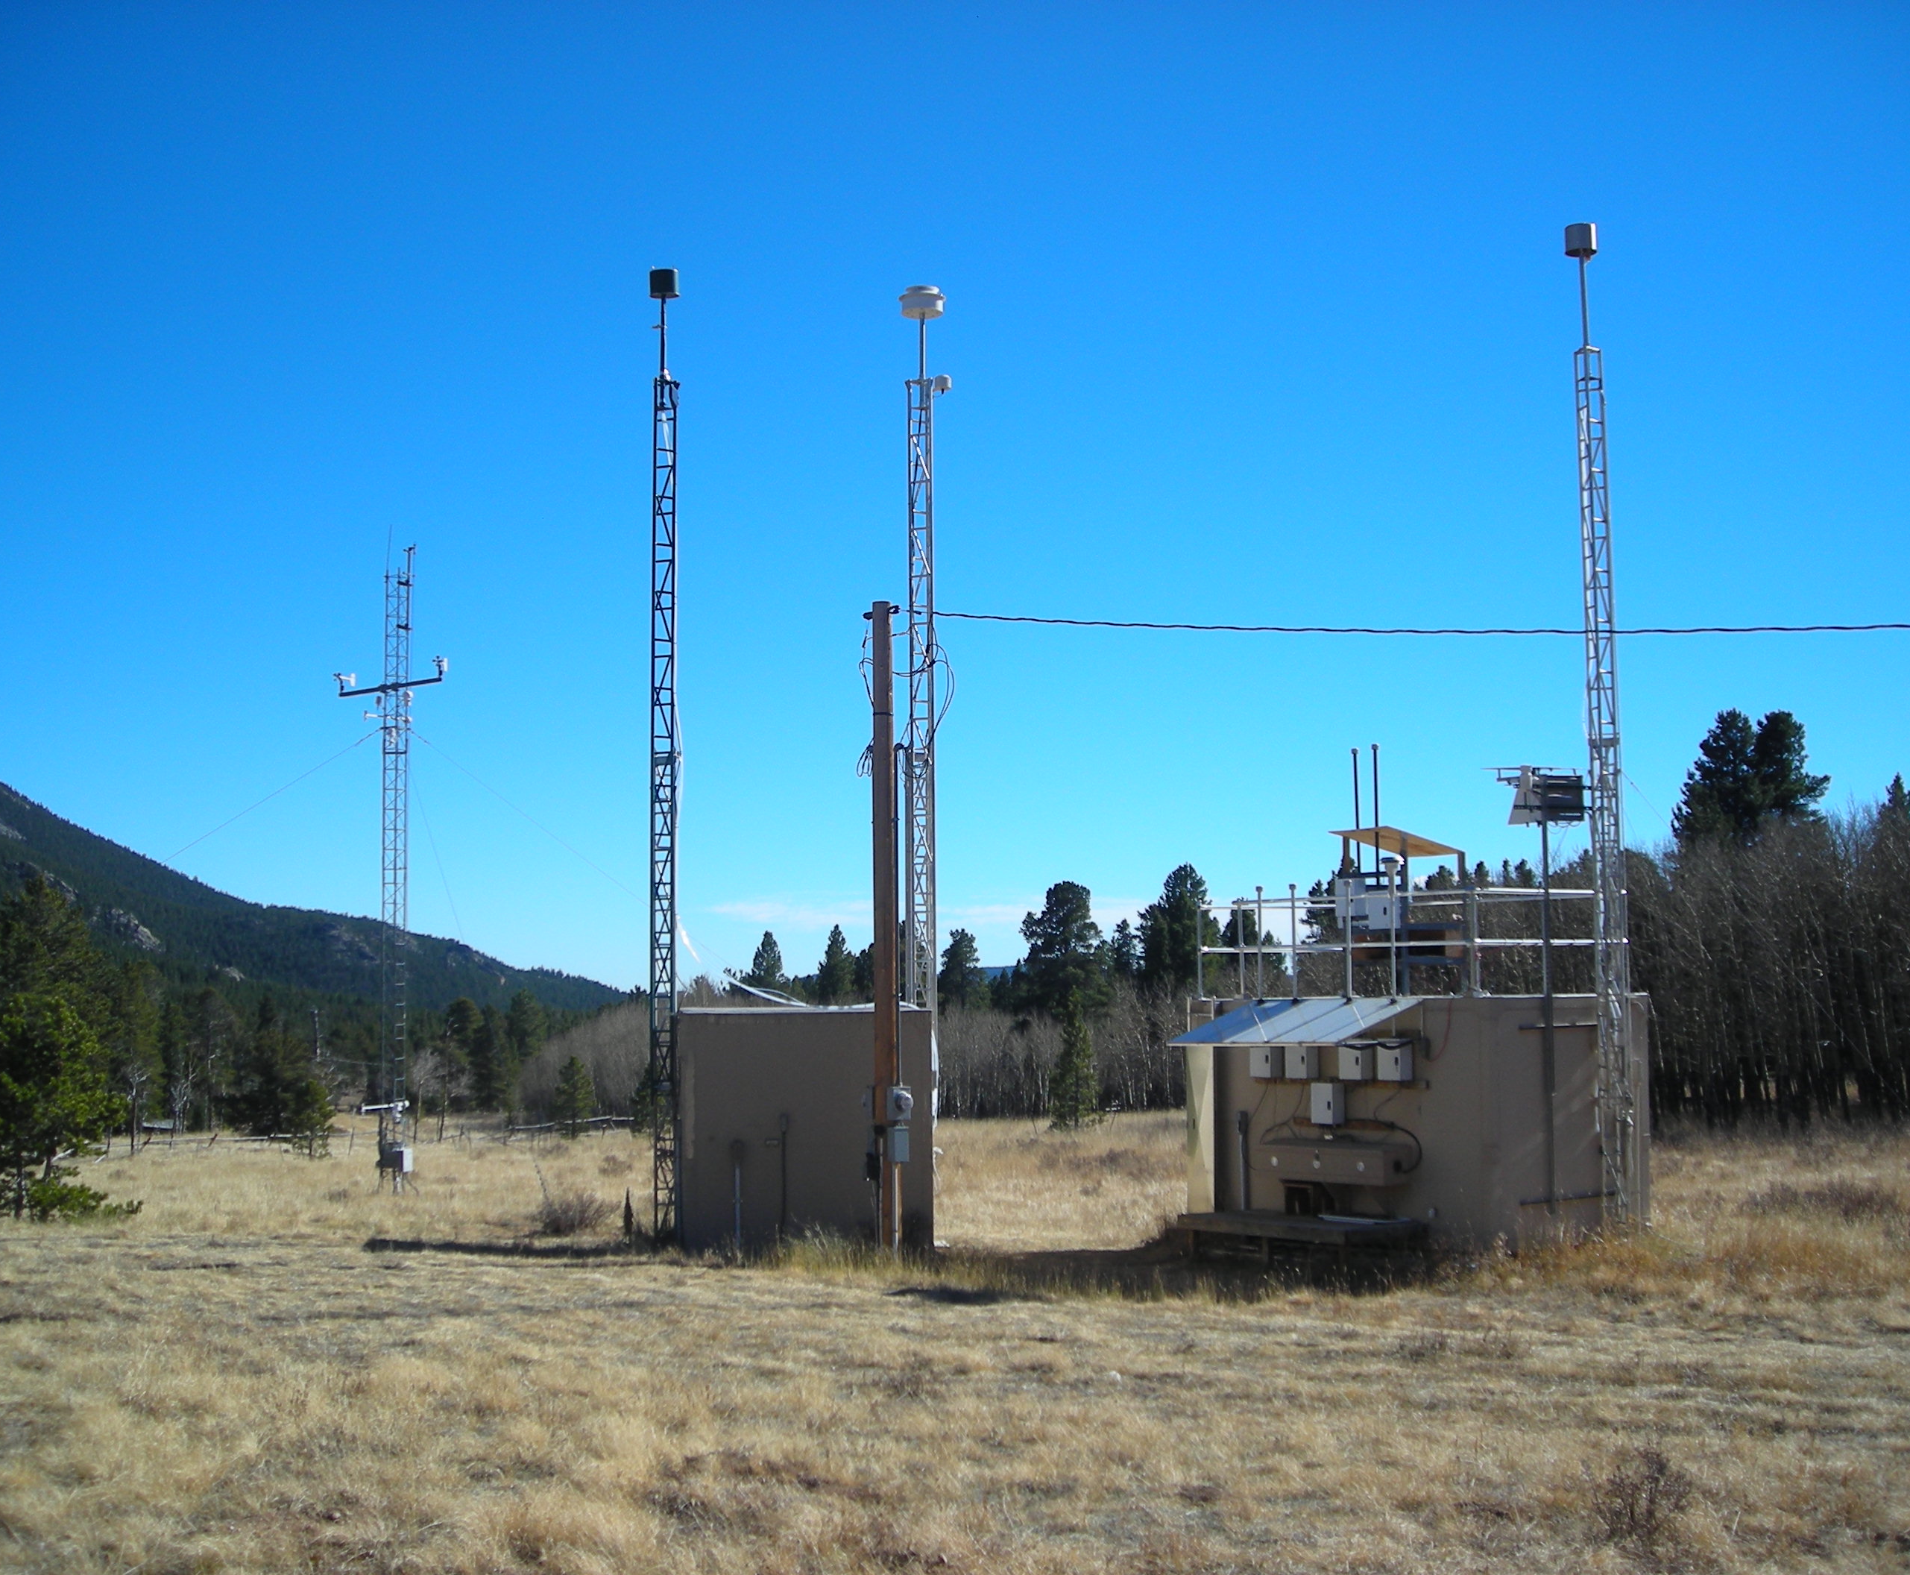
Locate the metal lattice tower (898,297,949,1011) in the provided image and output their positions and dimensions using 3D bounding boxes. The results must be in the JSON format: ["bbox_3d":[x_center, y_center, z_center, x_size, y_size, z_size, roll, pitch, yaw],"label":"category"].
[{"bbox_3d":[-0.322,-0.349,23.853,0.500,9.950,0.460,0,-5,-1],"label":"metal lattice tower"}]

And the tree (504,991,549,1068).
[{"bbox_3d":[-25.258,15.497,135.323,2.800,7.180,2.800,-1,-5,0],"label":"tree"}]

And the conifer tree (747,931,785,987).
[{"bbox_3d":[-12.692,15.532,155.526,3.000,11.680,3.000,-1,-5,0],"label":"conifer tree"}]

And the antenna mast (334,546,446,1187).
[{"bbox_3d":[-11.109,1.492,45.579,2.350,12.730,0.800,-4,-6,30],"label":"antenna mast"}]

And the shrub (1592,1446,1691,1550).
[{"bbox_3d":[2.231,2.303,7.509,0.320,0.310,0.310,-2,-5,16],"label":"shrub"}]

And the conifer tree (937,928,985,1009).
[{"bbox_3d":[0.331,13.461,134.332,3.200,10.560,3.200,-1,-5,0],"label":"conifer tree"}]

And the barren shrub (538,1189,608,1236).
[{"bbox_3d":[-4.103,4.553,24.751,0.780,0.490,0.720,0,-5,-9],"label":"barren shrub"}]

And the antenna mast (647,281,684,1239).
[{"bbox_3d":[-2.996,-0.419,23.857,0.340,10.140,0.340,-1,-5,0],"label":"antenna mast"}]

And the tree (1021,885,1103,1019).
[{"bbox_3d":[6.686,12.977,145.633,5.400,14.040,5.200,-1,-5,0],"label":"tree"}]

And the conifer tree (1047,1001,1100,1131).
[{"bbox_3d":[4.103,9.570,80.211,1.800,4.680,1.800,-1,-5,0],"label":"conifer tree"}]

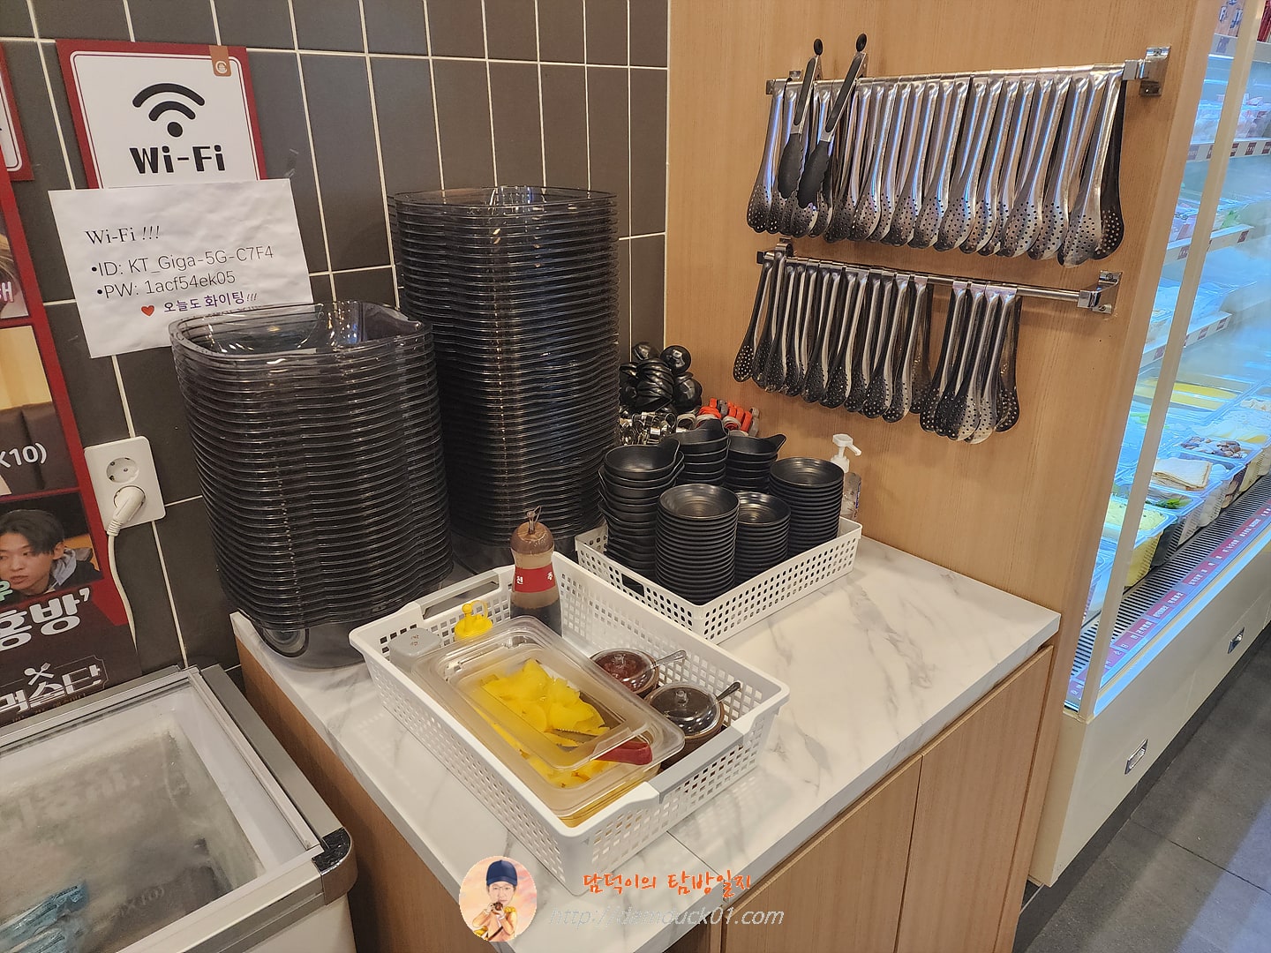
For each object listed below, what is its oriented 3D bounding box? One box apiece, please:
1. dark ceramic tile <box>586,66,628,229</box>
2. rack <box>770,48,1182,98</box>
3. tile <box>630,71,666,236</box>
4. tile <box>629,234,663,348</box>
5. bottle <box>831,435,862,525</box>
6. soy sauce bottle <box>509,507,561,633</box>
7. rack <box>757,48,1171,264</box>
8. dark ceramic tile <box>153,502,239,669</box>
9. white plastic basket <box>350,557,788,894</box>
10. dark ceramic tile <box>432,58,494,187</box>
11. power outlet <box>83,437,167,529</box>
[{"bbox_3d":[-0.051,-0.594,1.572,0.100,0.300,0.010,-19,30,-38],"label":"dark ceramic tile"},{"bbox_3d":[0.422,-0.559,1.192,0.068,0.060,0.575,-19,30,-38],"label":"rack"},{"bbox_3d":[0.023,-0.620,1.632,0.094,0.300,0.010,-19,30,-38],"label":"tile"},{"bbox_3d":[0.024,-0.350,1.772,0.096,0.300,0.010,-19,29,-38],"label":"tile"},{"bbox_3d":[0.358,0.021,1.486,0.073,0.200,0.085,-10,25,-22],"label":"bottle"},{"bbox_3d":[-0.142,0.148,1.203,0.073,0.220,0.073,-3,23,-7],"label":"soy sauce bottle"},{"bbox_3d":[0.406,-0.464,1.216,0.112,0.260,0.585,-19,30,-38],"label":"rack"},{"bbox_3d":[-0.664,0.174,1.314,0.100,0.300,0.010,-19,29,-38],"label":"dark ceramic tile"},{"bbox_3d":[-0.089,0.262,1.023,0.330,0.118,0.450,-19,30,-38],"label":"white plastic basket"},{"bbox_3d":[-0.279,-0.515,1.385,0.100,0.300,0.010,-19,30,-38],"label":"dark ceramic tile"},{"bbox_3d":[-0.712,0.012,1.185,0.077,0.123,0.013,-19,29,-38],"label":"power outlet"}]

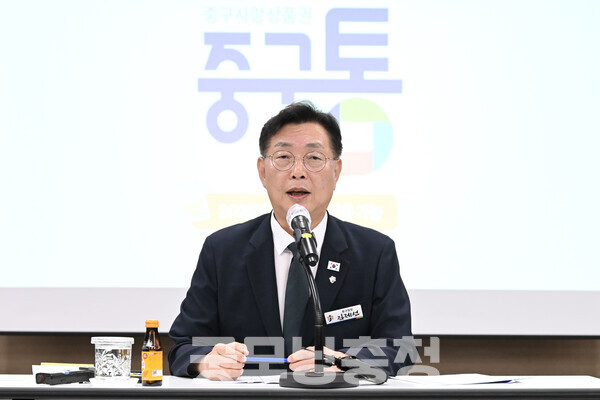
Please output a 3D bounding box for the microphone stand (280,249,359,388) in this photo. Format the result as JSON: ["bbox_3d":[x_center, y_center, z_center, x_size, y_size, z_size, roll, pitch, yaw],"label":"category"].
[{"bbox_3d":[0.039,0.239,1.985,0.160,0.285,0.160,0,-5,0],"label":"microphone stand"}]

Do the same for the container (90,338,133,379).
[{"bbox_3d":[-0.397,0.336,2.050,0.091,0.091,0.091,0,-7,0],"label":"container"}]

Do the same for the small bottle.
[{"bbox_3d":[-0.302,0.313,1.970,0.043,0.133,0.043,0,-7,0],"label":"small bottle"}]

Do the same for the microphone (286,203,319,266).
[{"bbox_3d":[0.010,0.072,1.991,0.051,0.051,0.210,1,27,-10],"label":"microphone"}]

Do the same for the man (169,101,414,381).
[{"bbox_3d":[-0.020,0.445,2.270,0.570,1.350,0.620,0,-5,2],"label":"man"}]

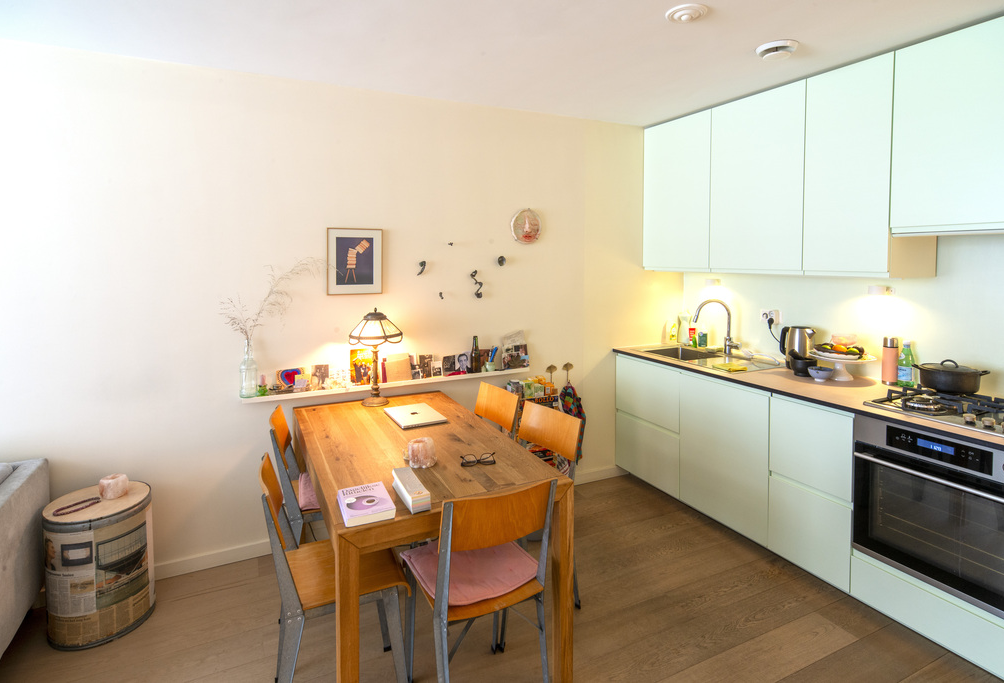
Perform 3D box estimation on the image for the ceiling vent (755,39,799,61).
[{"bbox_3d":[1.268,-1.334,2.365,0.180,0.050,0.180,0,7,0],"label":"ceiling vent"}]

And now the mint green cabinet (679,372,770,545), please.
[{"bbox_3d":[1.506,0.615,3.055,0.580,0.795,0.597,-4,8,-26],"label":"mint green cabinet"}]

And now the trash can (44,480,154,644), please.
[{"bbox_3d":[-1.766,0.964,2.263,0.380,0.520,0.380,-4,8,-26],"label":"trash can"}]

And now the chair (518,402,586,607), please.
[{"bbox_3d":[0.036,0.763,2.271,0.507,0.849,0.435,-7,10,-36],"label":"chair"}]

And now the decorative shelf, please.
[{"bbox_3d":[-0.585,0.226,2.931,1.632,0.033,0.112,-5,9,-25],"label":"decorative shelf"}]

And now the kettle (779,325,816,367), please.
[{"bbox_3d":[1.804,0.037,3.114,0.165,0.250,0.225,-5,9,-34],"label":"kettle"}]

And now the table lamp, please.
[{"bbox_3d":[-0.701,0.077,2.850,0.305,0.530,0.305,-4,8,-26],"label":"table lamp"}]

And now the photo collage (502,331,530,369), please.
[{"bbox_3d":[0.081,0.052,3.179,0.185,0.230,0.050,-4,8,-25],"label":"photo collage"}]

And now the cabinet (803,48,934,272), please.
[{"bbox_3d":[1.884,-0.841,2.622,0.394,1.007,0.407,-5,9,-25],"label":"cabinet"}]

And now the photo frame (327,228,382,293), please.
[{"bbox_3d":[-0.821,-0.441,2.855,0.301,0.364,0.022,-5,9,-25],"label":"photo frame"}]

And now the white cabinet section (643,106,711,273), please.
[{"bbox_3d":[1.345,-0.980,3.540,0.380,1.000,0.600,-5,7,-27],"label":"white cabinet section"}]

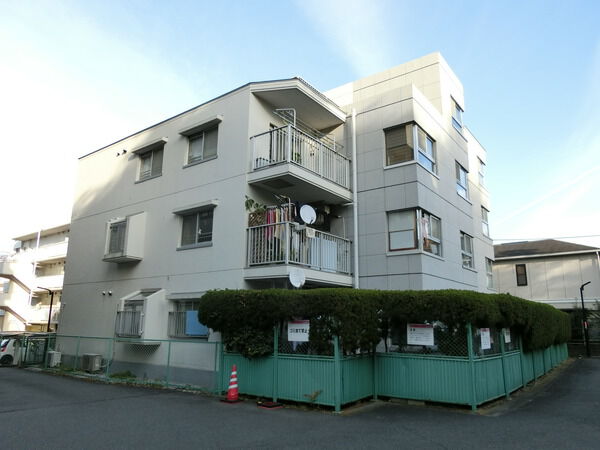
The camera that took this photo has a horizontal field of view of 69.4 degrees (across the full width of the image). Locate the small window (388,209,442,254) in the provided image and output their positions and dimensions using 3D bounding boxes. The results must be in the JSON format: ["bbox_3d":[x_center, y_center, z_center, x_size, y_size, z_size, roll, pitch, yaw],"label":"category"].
[{"bbox_3d":[3.727,0.358,14.055,1.080,1.300,1.850,-9,-16,36],"label":"small window"}]

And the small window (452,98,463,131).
[{"bbox_3d":[6.587,-4.453,18.152,0.150,1.320,1.650,-9,-16,36],"label":"small window"}]

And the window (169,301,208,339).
[{"bbox_3d":[-3.334,2.867,13.161,1.750,1.150,0.250,-9,-16,36],"label":"window"}]

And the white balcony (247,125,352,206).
[{"bbox_3d":[0.122,-1.593,13.062,1.503,1.369,3.256,-9,-16,36],"label":"white balcony"}]

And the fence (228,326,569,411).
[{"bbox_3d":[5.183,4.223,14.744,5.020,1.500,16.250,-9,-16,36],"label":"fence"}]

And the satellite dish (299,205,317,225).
[{"bbox_3d":[0.223,-0.284,12.090,0.450,0.510,0.300,9,-15,-33],"label":"satellite dish"}]

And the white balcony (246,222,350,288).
[{"bbox_3d":[0.121,1.042,13.150,1.550,1.470,3.430,-9,-16,36],"label":"white balcony"}]

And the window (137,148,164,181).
[{"bbox_3d":[-5.477,-2.241,16.124,1.440,1.130,0.150,-9,-16,36],"label":"window"}]

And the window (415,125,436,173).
[{"bbox_3d":[4.177,-2.453,14.431,0.150,1.280,1.670,-9,-16,36],"label":"window"}]

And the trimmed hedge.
[{"bbox_3d":[4.952,3.460,14.920,6.250,1.510,16.550,-9,-16,36],"label":"trimmed hedge"}]

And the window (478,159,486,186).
[{"bbox_3d":[9.875,-2.697,23.369,0.120,1.545,1.670,-9,-16,36],"label":"window"}]

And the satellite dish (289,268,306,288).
[{"bbox_3d":[-0.062,1.325,10.734,0.460,0.510,0.260,4,-13,-15],"label":"satellite dish"}]

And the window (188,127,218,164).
[{"bbox_3d":[-3.051,-2.479,13.650,1.419,1.044,0.120,-9,-16,36],"label":"window"}]

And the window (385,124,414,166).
[{"bbox_3d":[3.066,-2.462,13.277,0.935,1.278,0.120,-9,-16,36],"label":"window"}]

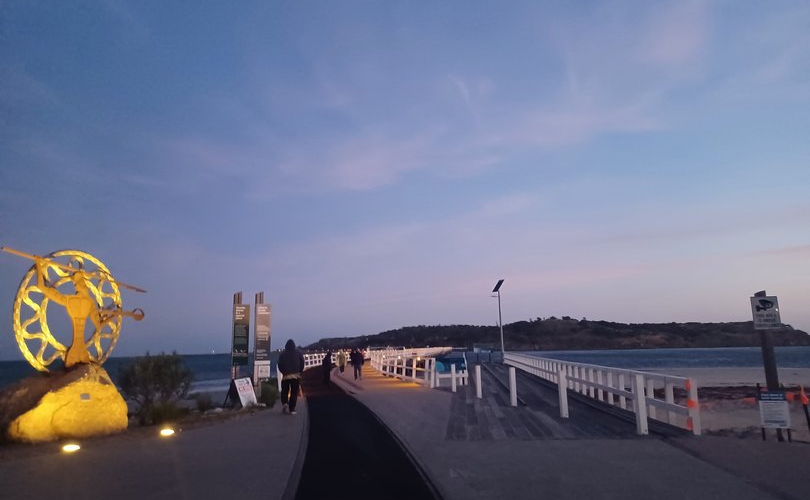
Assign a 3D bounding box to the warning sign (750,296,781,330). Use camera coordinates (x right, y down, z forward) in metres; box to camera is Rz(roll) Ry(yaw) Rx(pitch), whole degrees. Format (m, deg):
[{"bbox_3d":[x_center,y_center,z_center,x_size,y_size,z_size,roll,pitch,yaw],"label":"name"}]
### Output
[{"bbox_3d":[5.706,0.994,9.250,0.400,0.500,0.030,-2,-10,6],"label":"warning sign"}]

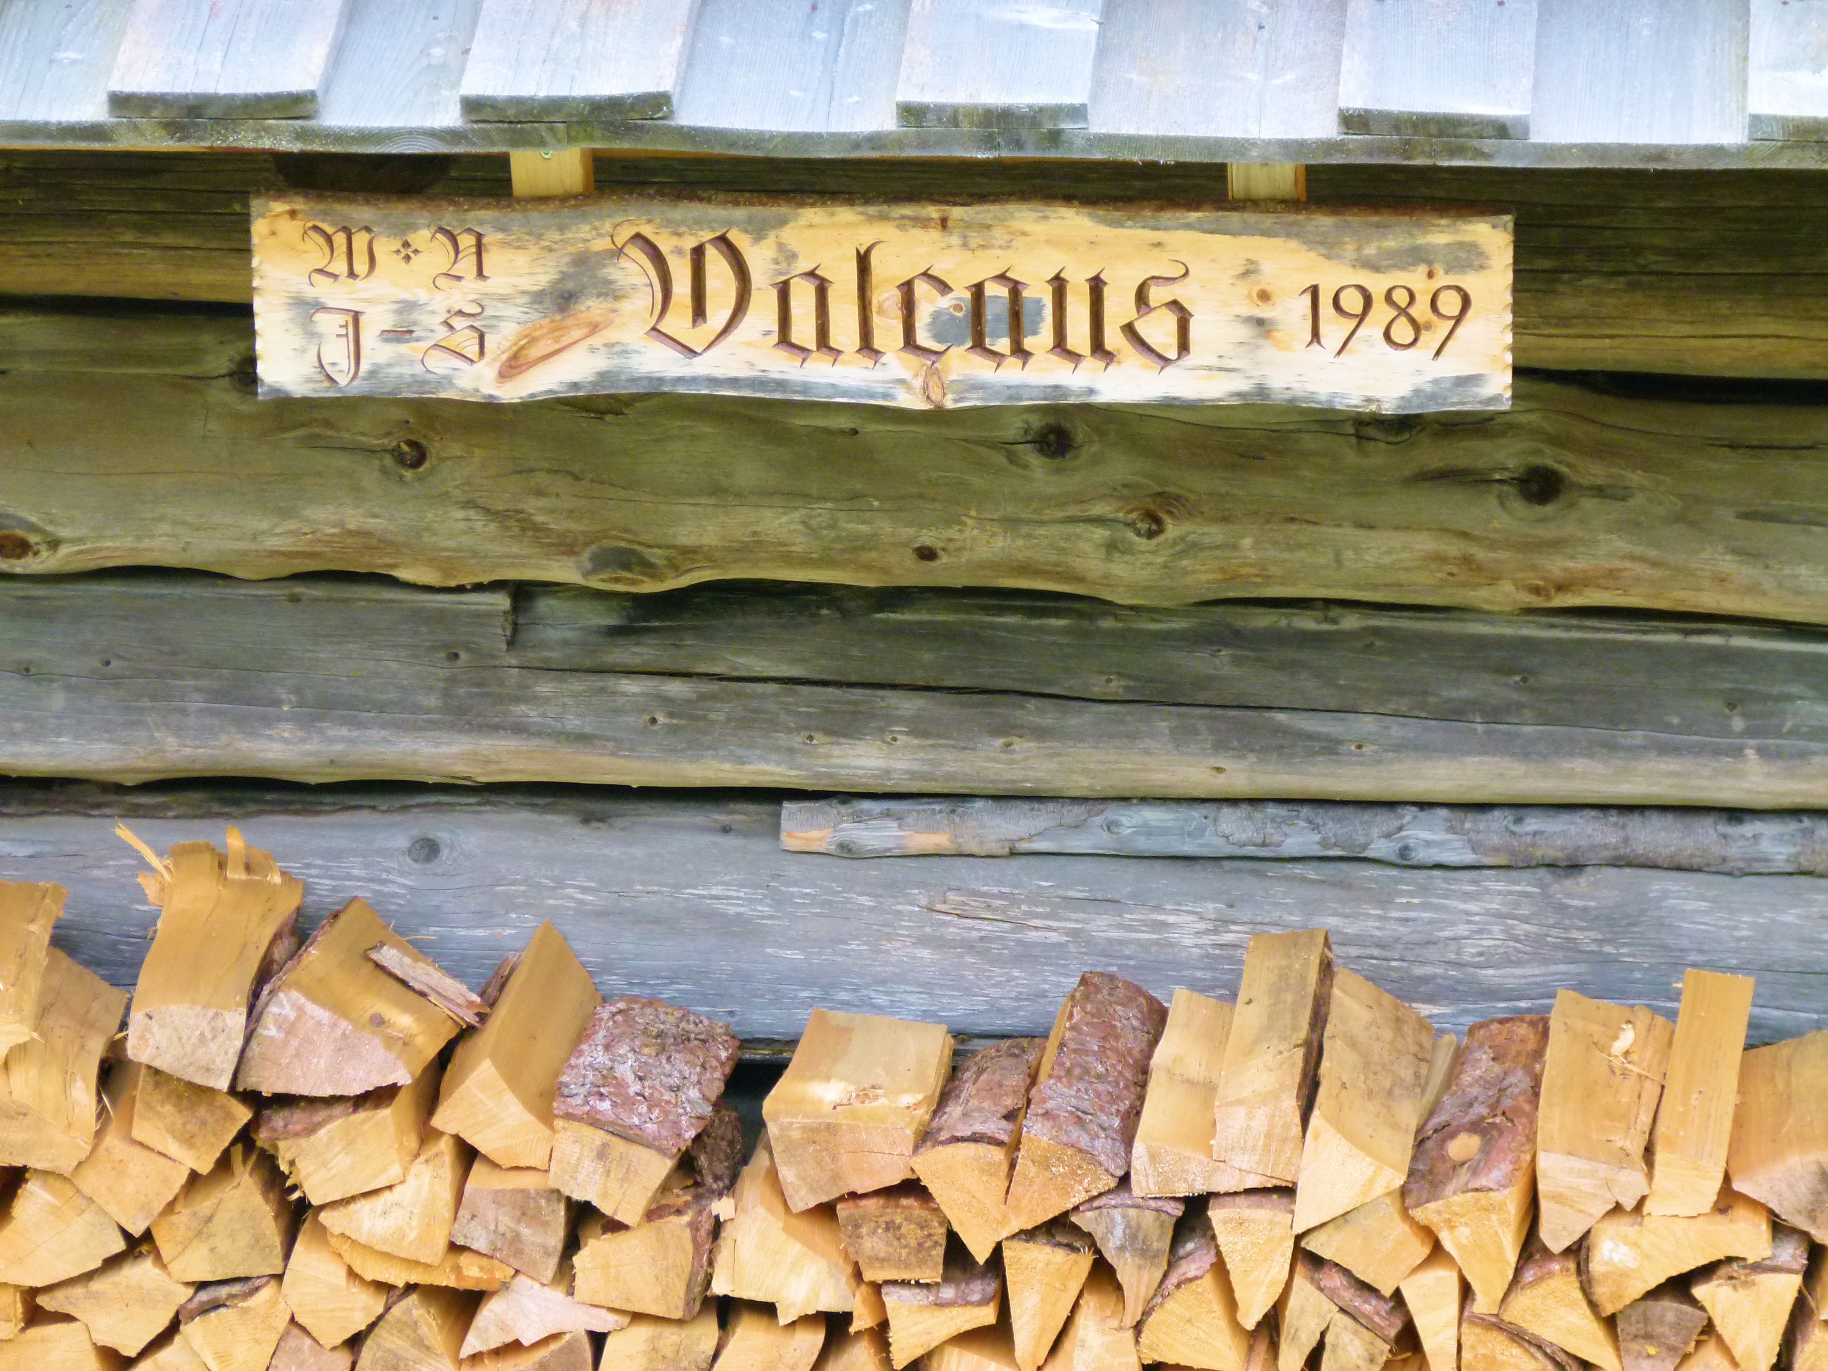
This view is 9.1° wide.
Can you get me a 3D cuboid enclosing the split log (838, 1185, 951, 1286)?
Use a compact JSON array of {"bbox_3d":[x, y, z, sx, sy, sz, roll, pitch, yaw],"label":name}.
[{"bbox_3d":[-0.002,0.391,9.381,0.092,0.085,0.330,1,17,5],"label":"split log"}]

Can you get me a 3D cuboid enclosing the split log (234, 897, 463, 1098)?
[{"bbox_3d":[-0.459,0.281,9.453,0.127,0.096,0.310,33,15,-1],"label":"split log"}]

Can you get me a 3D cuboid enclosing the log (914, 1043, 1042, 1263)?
[{"bbox_3d":[0.054,0.377,9.440,0.079,0.103,0.310,2,14,6],"label":"log"}]

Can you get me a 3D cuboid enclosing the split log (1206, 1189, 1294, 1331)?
[{"bbox_3d":[0.289,0.407,9.437,0.068,0.120,0.320,2,21,6],"label":"split log"}]

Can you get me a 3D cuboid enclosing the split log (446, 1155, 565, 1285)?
[{"bbox_3d":[-0.304,0.376,9.126,0.093,0.082,0.340,2,18,4],"label":"split log"}]

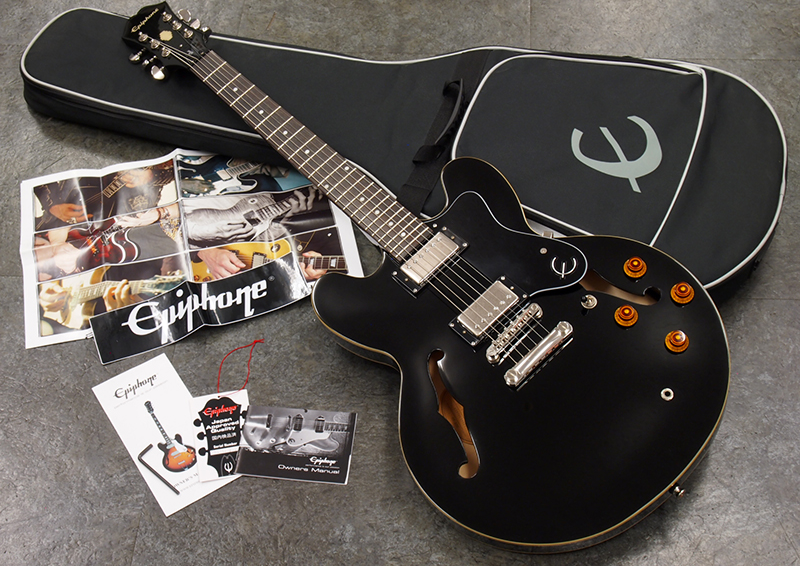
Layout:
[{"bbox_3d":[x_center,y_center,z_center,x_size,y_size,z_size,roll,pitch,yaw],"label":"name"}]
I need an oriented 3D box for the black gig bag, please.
[{"bbox_3d":[-0.017,-0.229,1.819,1.100,0.080,0.424,14,54,12],"label":"black gig bag"}]

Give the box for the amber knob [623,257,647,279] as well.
[{"bbox_3d":[0.280,-0.021,1.537,0.027,0.015,0.027,-6,61,11],"label":"amber knob"}]

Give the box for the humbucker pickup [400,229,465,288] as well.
[{"bbox_3d":[0.038,-0.028,1.589,0.070,0.017,0.038,-42,61,-10],"label":"humbucker pickup"}]

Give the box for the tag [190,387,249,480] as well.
[{"bbox_3d":[-0.210,0.183,1.551,0.070,0.002,0.120,-10,52,-6],"label":"tag"}]

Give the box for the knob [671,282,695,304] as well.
[{"bbox_3d":[0.330,0.010,1.508,0.027,0.015,0.027,-6,61,11],"label":"knob"}]

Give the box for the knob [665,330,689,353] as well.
[{"bbox_3d":[0.317,0.065,1.481,0.027,0.015,0.027,-6,61,11],"label":"knob"}]

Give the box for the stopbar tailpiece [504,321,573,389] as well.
[{"bbox_3d":[0.161,0.083,1.501,0.102,0.015,0.018,-42,61,-10],"label":"stopbar tailpiece"}]

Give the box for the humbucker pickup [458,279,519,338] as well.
[{"bbox_3d":[0.106,0.034,1.538,0.070,0.017,0.038,-42,61,-10],"label":"humbucker pickup"}]

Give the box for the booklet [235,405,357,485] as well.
[{"bbox_3d":[-0.122,0.191,1.539,0.133,0.004,0.097,3,52,5],"label":"booklet"}]

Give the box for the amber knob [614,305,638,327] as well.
[{"bbox_3d":[0.264,0.036,1.510,0.027,0.015,0.027,-6,61,11],"label":"amber knob"}]

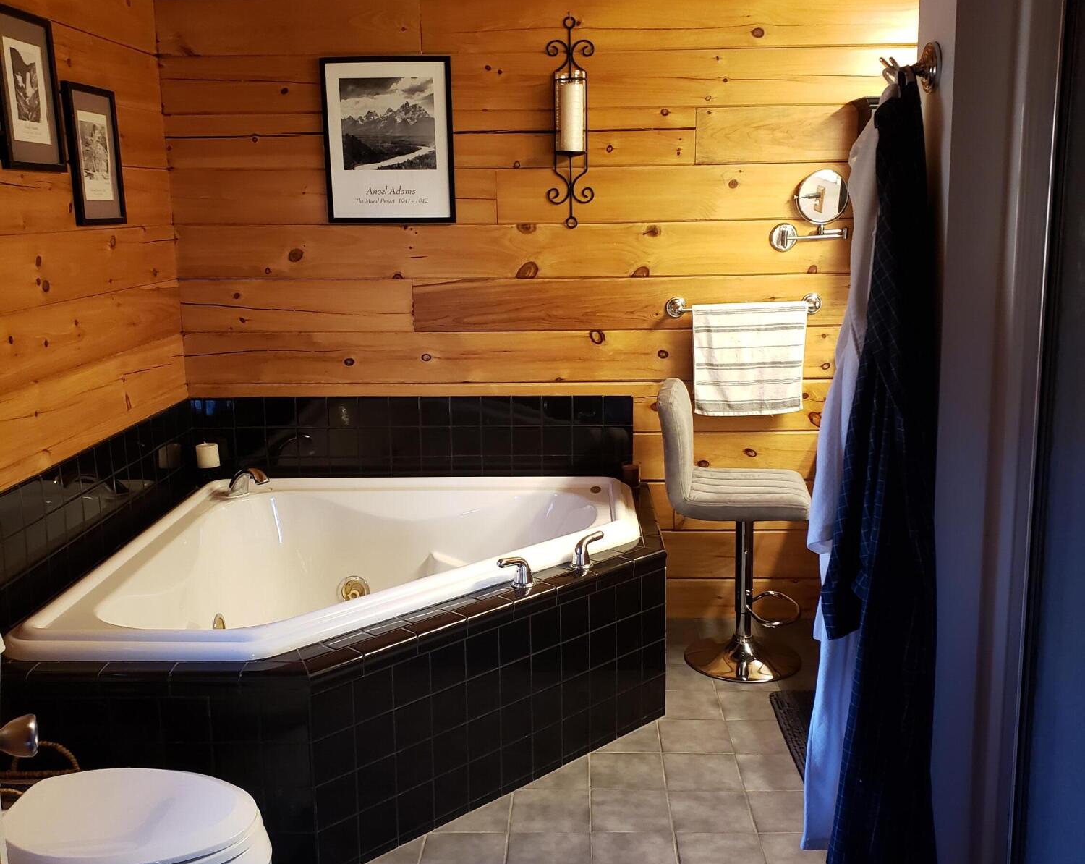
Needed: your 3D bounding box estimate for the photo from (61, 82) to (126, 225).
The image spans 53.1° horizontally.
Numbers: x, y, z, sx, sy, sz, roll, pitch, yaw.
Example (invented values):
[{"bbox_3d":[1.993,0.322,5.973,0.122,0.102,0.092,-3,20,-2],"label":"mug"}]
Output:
[{"bbox_3d":[-1.314,-0.811,3.201,0.020,0.392,0.312,-1,11,2],"label":"photo"}]

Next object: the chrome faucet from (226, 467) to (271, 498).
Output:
[{"bbox_3d":[-1.021,0.175,3.761,0.055,0.090,0.190,-12,15,-42],"label":"chrome faucet"}]

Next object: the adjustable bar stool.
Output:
[{"bbox_3d":[0.629,0.297,3.538,0.495,0.955,0.420,1,12,10],"label":"adjustable bar stool"}]

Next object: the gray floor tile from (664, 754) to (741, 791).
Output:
[{"bbox_3d":[0.430,0.917,2.923,0.198,0.010,0.197,-1,11,2],"label":"gray floor tile"}]

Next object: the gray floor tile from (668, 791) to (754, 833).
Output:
[{"bbox_3d":[0.428,0.968,2.761,0.200,0.010,0.199,-1,11,2],"label":"gray floor tile"}]

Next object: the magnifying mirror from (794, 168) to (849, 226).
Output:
[{"bbox_3d":[0.912,-0.766,3.543,0.180,0.180,0.035,-2,15,-5],"label":"magnifying mirror"}]

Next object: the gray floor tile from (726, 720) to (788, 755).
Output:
[{"bbox_3d":[0.637,0.875,3.109,0.198,0.010,0.197,-1,11,2],"label":"gray floor tile"}]

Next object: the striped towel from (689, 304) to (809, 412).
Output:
[{"bbox_3d":[0.713,-0.254,3.755,0.392,0.378,0.045,-1,11,1],"label":"striped towel"}]

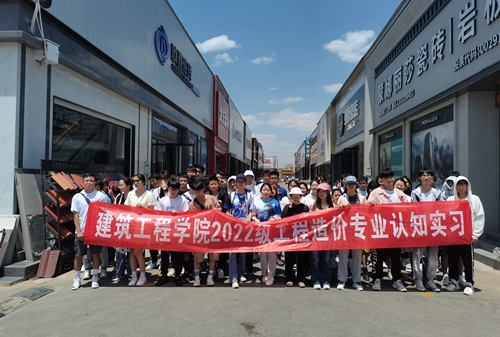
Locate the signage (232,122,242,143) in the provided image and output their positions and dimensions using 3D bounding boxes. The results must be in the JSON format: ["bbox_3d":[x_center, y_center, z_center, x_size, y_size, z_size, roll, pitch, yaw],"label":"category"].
[{"bbox_3d":[-1.283,-3.562,41.310,0.120,1.403,8.921,1,-2,4],"label":"signage"}]

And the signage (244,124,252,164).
[{"bbox_3d":[-0.033,-3.528,57.267,0.200,5.199,13.347,1,-2,4],"label":"signage"}]

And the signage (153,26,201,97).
[{"bbox_3d":[-3.156,-4.742,17.898,0.100,1.457,8.019,1,-2,4],"label":"signage"}]

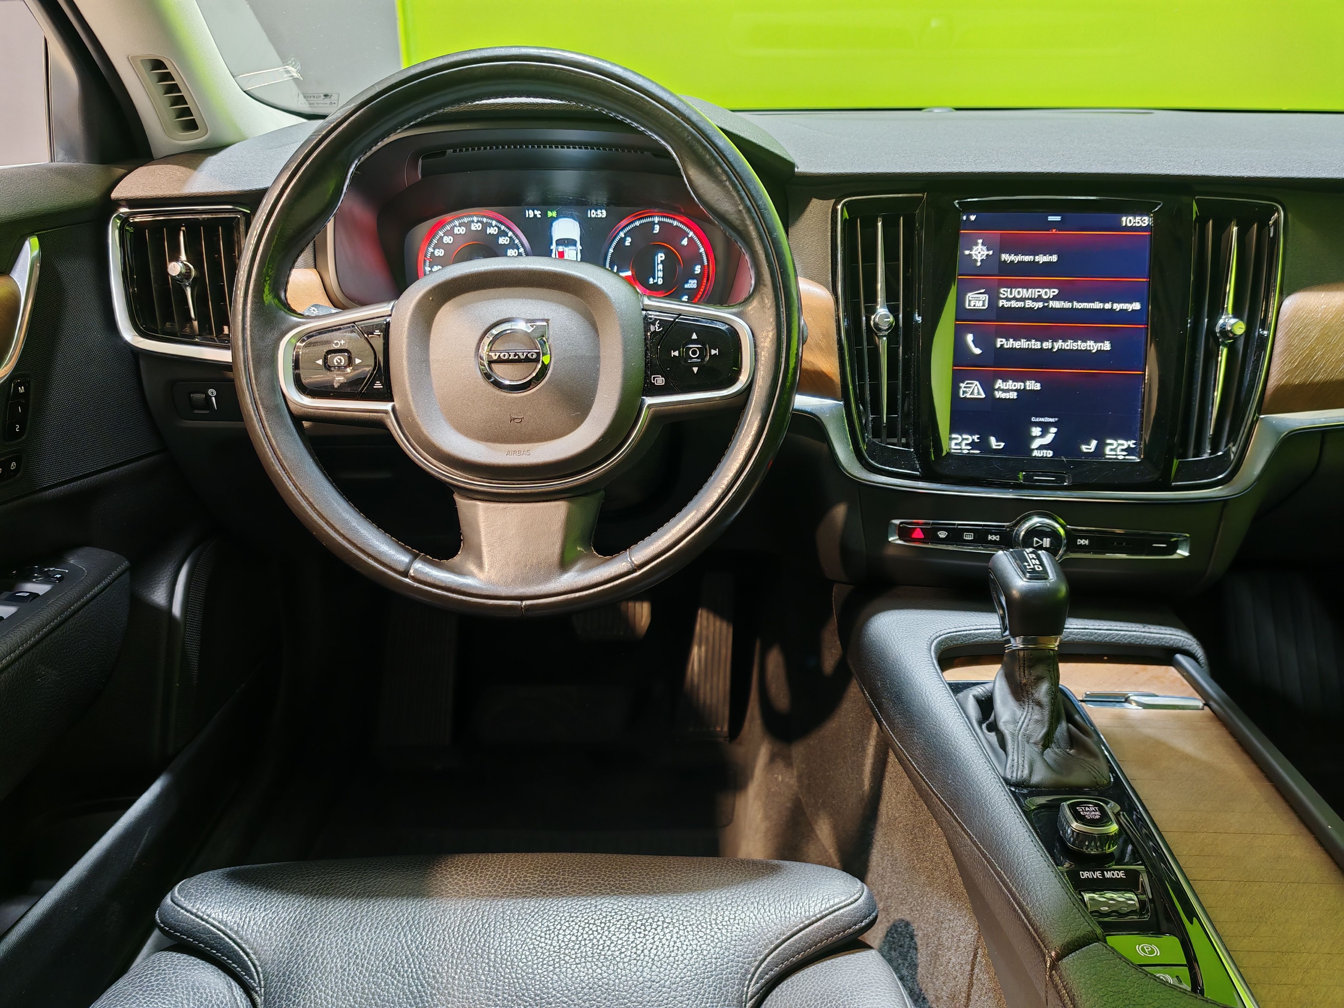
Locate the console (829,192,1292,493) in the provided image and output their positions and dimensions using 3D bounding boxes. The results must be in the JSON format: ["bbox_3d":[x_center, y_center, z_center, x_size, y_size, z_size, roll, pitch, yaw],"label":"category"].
[{"bbox_3d":[0.279,-0.119,0.783,0.315,0.218,0.050,2,0,7],"label":"console"}]

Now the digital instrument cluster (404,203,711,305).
[{"bbox_3d":[-0.094,-0.211,0.943,0.292,0.112,0.030,0,8,1],"label":"digital instrument cluster"}]

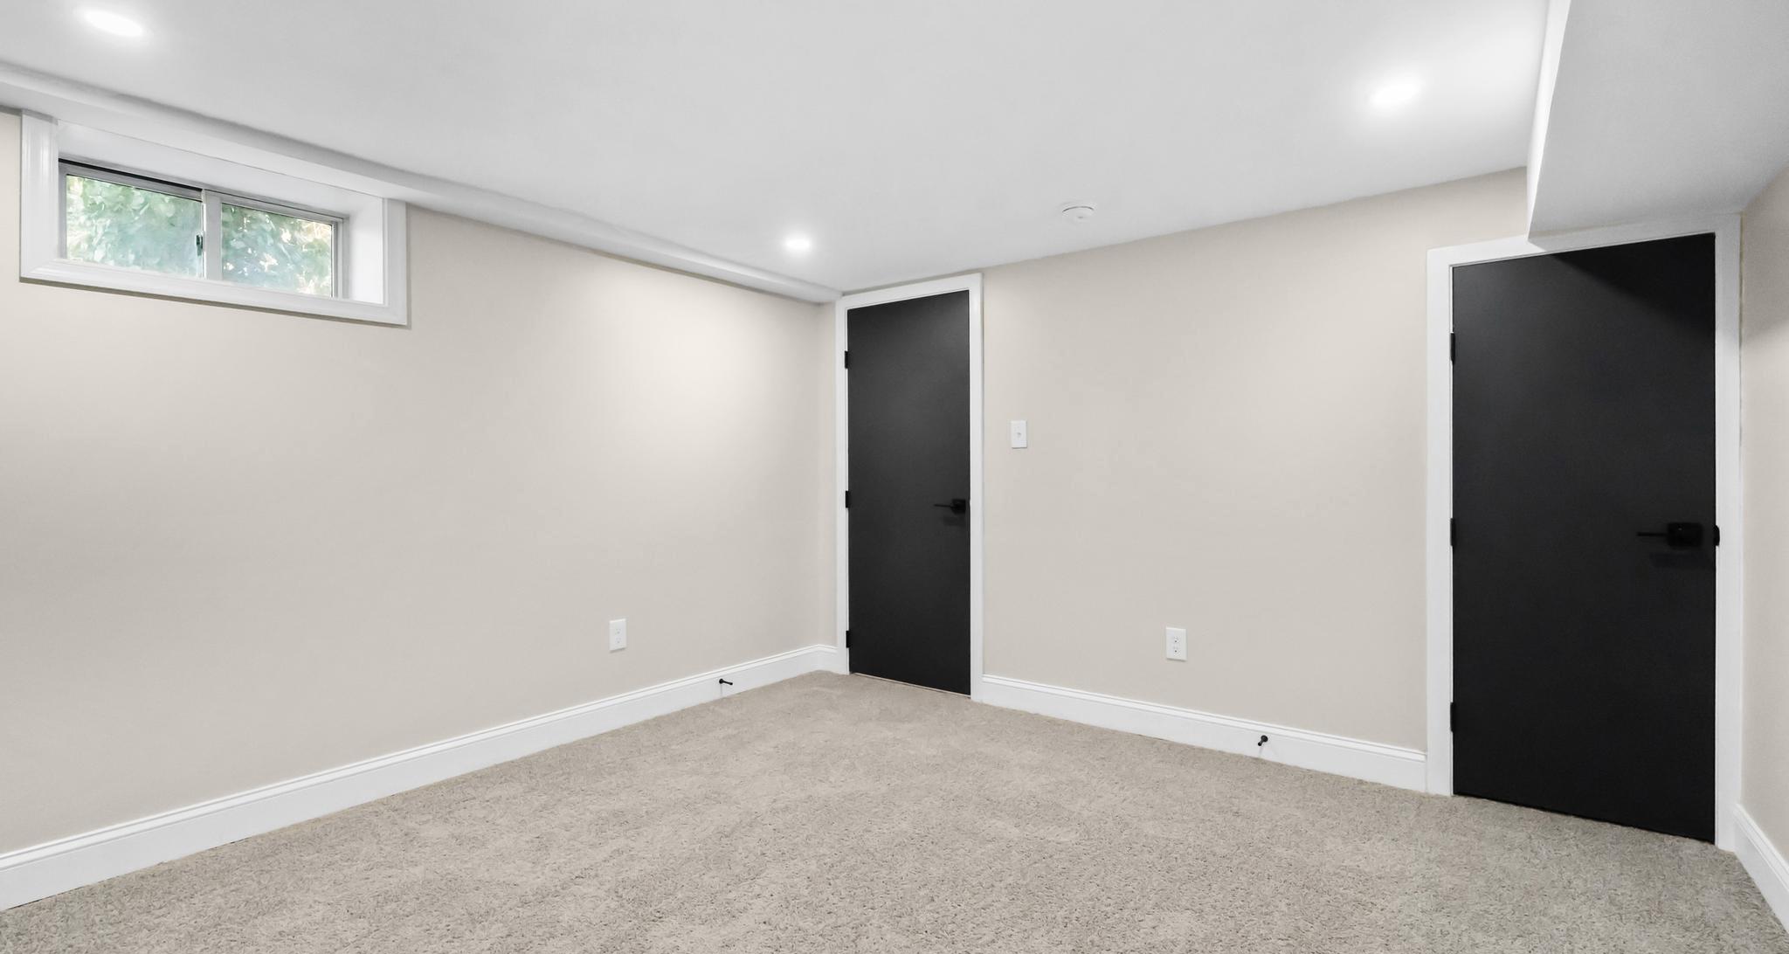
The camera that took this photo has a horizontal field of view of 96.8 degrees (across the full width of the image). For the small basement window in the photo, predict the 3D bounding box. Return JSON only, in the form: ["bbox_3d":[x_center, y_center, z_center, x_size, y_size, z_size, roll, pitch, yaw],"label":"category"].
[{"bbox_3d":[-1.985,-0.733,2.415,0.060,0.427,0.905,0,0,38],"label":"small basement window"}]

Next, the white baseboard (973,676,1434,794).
[{"bbox_3d":[1.118,1.004,3.230,1.742,0.135,0.020,0,0,38],"label":"white baseboard"}]

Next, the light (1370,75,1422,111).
[{"bbox_3d":[1.274,-0.981,2.022,0.126,0.025,0.126,0,0,38],"label":"light"}]

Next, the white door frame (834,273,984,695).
[{"bbox_3d":[0.066,0.055,4.045,0.922,2.036,0.055,0,0,38],"label":"white door frame"}]

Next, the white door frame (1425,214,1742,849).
[{"bbox_3d":[2.107,0.153,2.478,0.742,1.837,0.055,0,0,38],"label":"white door frame"}]

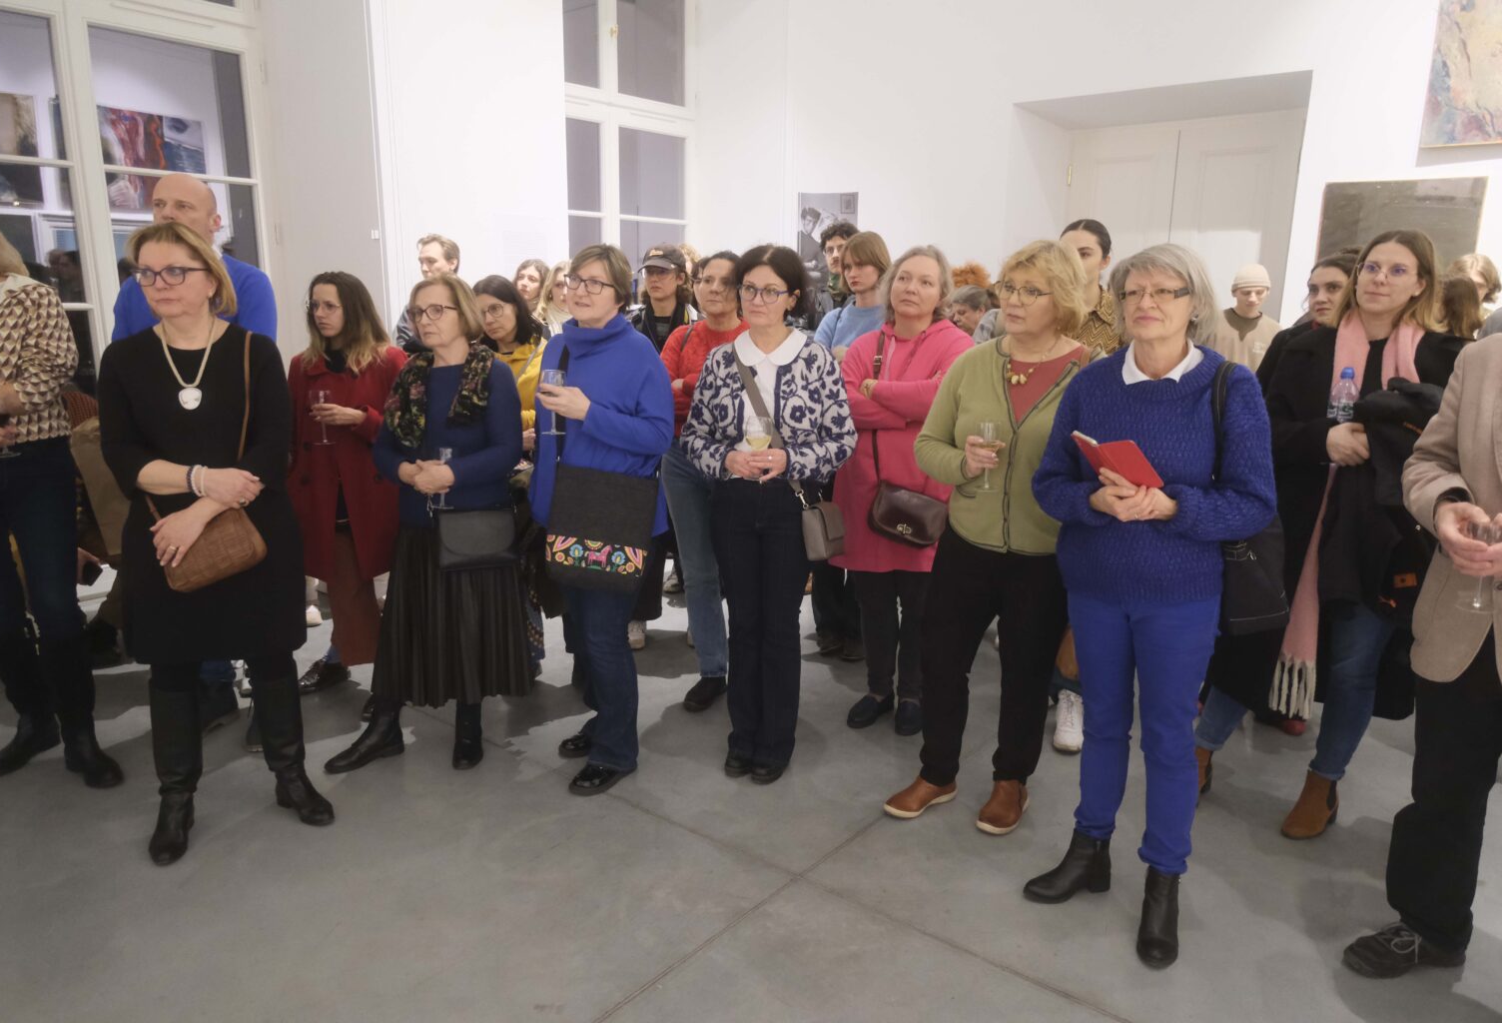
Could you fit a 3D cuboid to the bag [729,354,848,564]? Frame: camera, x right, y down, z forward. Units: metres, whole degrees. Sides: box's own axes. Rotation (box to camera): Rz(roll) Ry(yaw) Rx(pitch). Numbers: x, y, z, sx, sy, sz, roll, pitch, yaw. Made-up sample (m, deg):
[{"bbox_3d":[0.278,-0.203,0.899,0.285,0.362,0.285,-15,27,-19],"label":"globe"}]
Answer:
[{"bbox_3d":[0.117,-0.183,3.123,0.340,0.645,0.280,4,13,14],"label":"bag"}]

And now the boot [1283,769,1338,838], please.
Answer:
[{"bbox_3d":[1.654,0.865,3.024,0.250,0.160,0.095,-7,15,-32],"label":"boot"}]

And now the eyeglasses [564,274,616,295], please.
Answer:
[{"bbox_3d":[-0.452,-0.668,3.008,0.137,0.045,0.140,19,15,20],"label":"eyeglasses"}]

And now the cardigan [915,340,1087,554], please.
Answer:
[{"bbox_3d":[0.720,-0.187,2.822,0.510,0.553,0.340,8,15,27],"label":"cardigan"}]

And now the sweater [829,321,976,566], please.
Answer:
[{"bbox_3d":[0.538,-0.213,3.471,0.480,0.870,0.360,5,13,17],"label":"sweater"}]

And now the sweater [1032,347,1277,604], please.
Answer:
[{"bbox_3d":[0.931,-0.099,2.350,0.530,0.546,0.360,7,15,26],"label":"sweater"}]

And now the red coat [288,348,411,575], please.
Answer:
[{"bbox_3d":[-1.535,-0.188,3.890,0.480,0.875,0.320,1,13,3],"label":"red coat"}]

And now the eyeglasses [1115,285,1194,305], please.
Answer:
[{"bbox_3d":[0.920,-0.480,2.276,0.140,0.042,0.145,10,19,43],"label":"eyeglasses"}]

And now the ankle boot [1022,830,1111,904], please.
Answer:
[{"bbox_3d":[0.843,0.923,2.697,0.250,0.170,0.095,-3,13,-16],"label":"ankle boot"}]

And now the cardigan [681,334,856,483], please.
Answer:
[{"bbox_3d":[0.054,-0.310,3.053,0.500,0.430,0.360,3,13,12],"label":"cardigan"}]

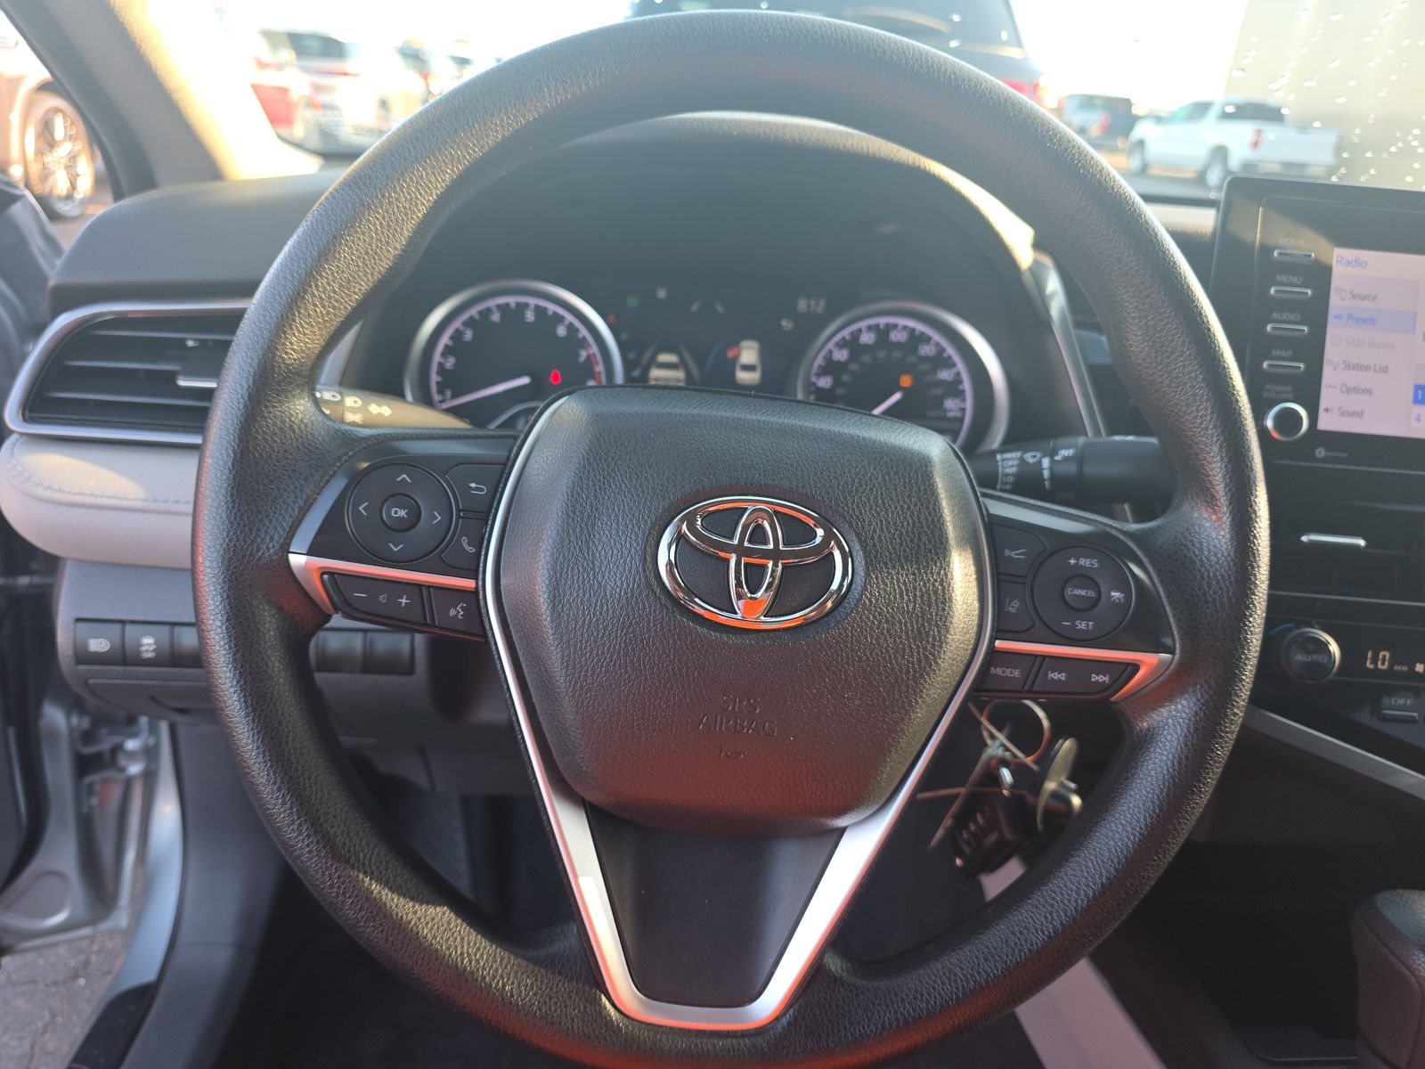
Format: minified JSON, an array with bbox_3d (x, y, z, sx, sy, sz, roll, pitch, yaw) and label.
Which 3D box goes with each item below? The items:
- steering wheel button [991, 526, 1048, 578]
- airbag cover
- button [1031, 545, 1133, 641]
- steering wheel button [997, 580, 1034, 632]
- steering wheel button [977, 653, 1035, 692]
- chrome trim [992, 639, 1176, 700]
[{"bbox_3d":[0.113,0.006,0.351,0.019,0.018,0.007,6,2,3],"label":"steering wheel button"},{"bbox_3d":[0.010,0.027,0.350,0.174,0.164,0.046,7,1,-5],"label":"airbag cover"},{"bbox_3d":[0.135,0.021,0.349,0.036,0.035,0.008,6,2,3],"label":"button"},{"bbox_3d":[0.112,0.026,0.351,0.013,0.018,0.007,6,2,3],"label":"steering wheel button"},{"bbox_3d":[0.109,0.050,0.351,0.021,0.013,0.007,6,2,3],"label":"steering wheel button"},{"bbox_3d":[0.136,0.049,0.350,0.064,0.019,0.011,6,2,3],"label":"chrome trim"}]

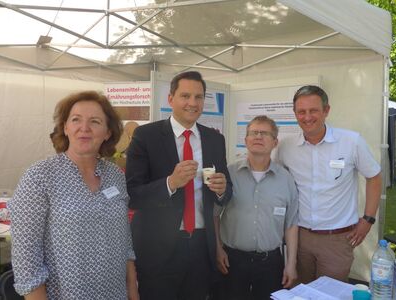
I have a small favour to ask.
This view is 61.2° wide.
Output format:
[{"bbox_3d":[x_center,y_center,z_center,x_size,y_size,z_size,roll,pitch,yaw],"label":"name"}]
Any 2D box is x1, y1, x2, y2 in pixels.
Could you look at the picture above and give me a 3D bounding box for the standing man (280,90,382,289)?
[{"bbox_3d":[0.675,0.545,1.860,0.600,1.800,0.380,3,3,30],"label":"standing man"}]

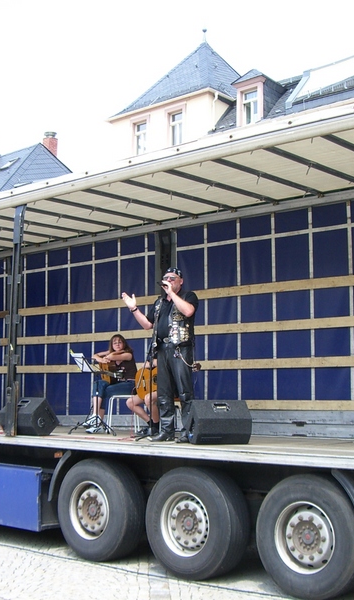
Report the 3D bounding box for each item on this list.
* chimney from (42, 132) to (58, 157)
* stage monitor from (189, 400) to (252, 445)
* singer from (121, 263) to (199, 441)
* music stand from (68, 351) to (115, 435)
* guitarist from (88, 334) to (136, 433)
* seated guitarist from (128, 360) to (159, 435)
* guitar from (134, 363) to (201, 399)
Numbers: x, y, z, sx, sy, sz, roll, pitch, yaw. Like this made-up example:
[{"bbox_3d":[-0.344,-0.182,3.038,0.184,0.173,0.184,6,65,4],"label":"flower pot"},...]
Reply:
[{"bbox_3d":[-7.532,-9.089,52.000,0.650,1.650,0.650,5,-8,-44],"label":"chimney"},{"bbox_3d":[0.422,1.215,8.720,0.540,0.425,0.440,2,-6,-13],"label":"stage monitor"},{"bbox_3d":[-0.164,0.577,9.300,0.680,1.820,0.550,-5,-8,44],"label":"singer"},{"bbox_3d":[-1.025,1.116,10.650,0.520,0.990,0.500,6,-8,-42],"label":"music stand"},{"bbox_3d":[-0.816,1.054,11.020,0.700,1.230,0.480,4,-7,-38],"label":"guitarist"},{"bbox_3d":[-0.260,1.020,10.600,0.500,1.220,0.750,-5,-7,41],"label":"seated guitarist"},{"bbox_3d":[-0.117,0.928,10.320,0.990,0.370,0.110,-20,-16,37],"label":"guitar"}]

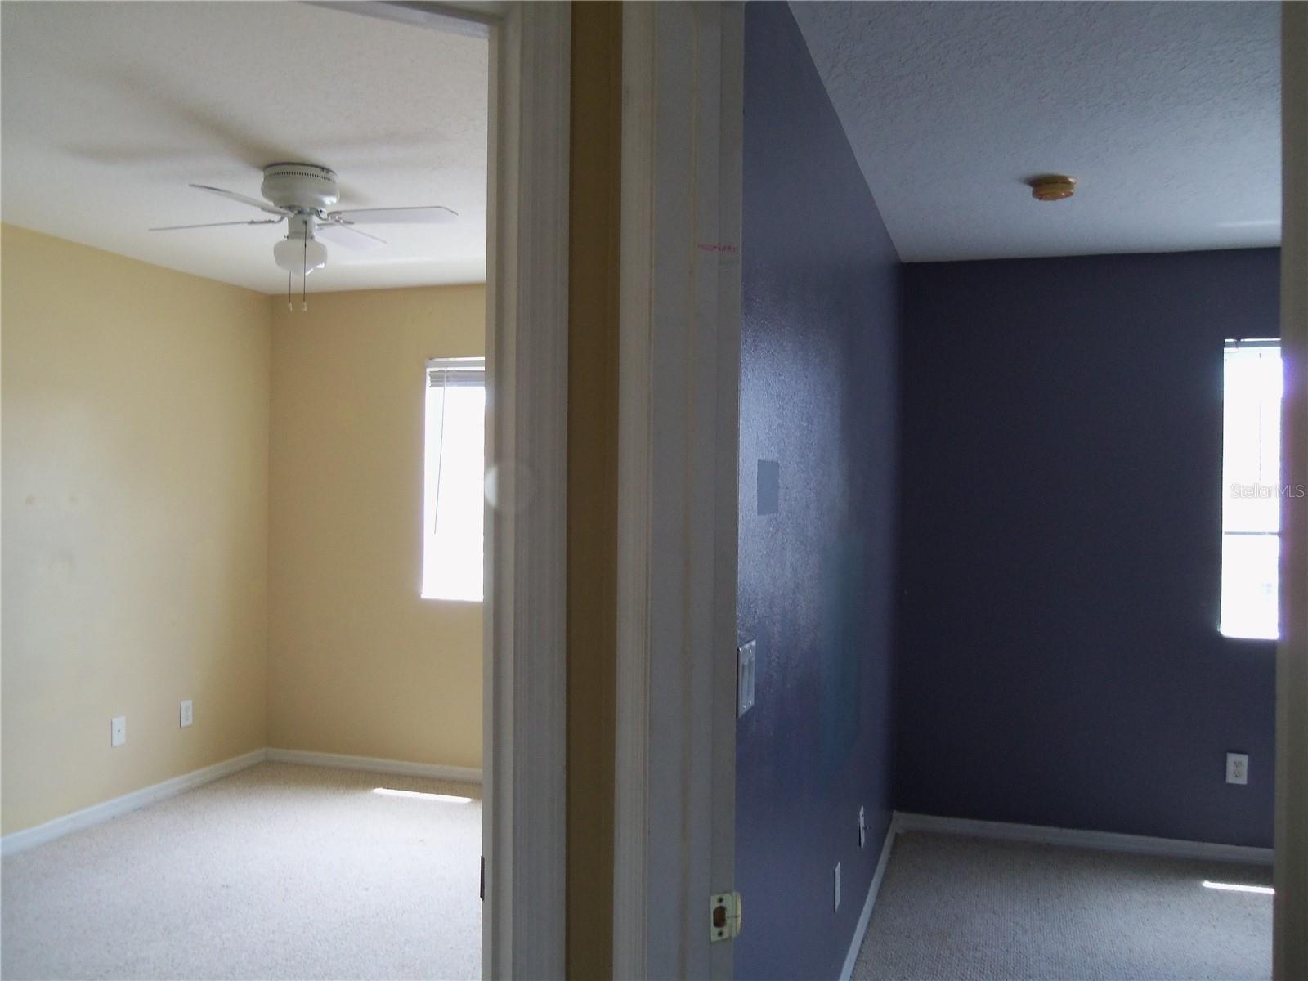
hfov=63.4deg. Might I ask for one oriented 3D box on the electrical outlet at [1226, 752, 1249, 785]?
[{"bbox_3d":[2.268,1.082,4.111,0.071,0.116,0.010,1,0,18],"label":"electrical outlet"}]

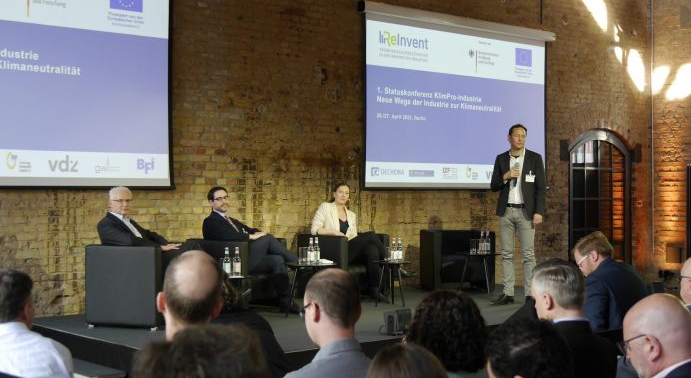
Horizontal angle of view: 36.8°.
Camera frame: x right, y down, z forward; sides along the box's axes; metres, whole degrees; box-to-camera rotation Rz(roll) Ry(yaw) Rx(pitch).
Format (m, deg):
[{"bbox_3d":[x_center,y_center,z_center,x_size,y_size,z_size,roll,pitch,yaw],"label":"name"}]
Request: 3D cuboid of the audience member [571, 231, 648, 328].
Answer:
[{"bbox_3d":[1.440,0.909,5.700,0.850,1.340,0.560,0,0,43],"label":"audience member"}]

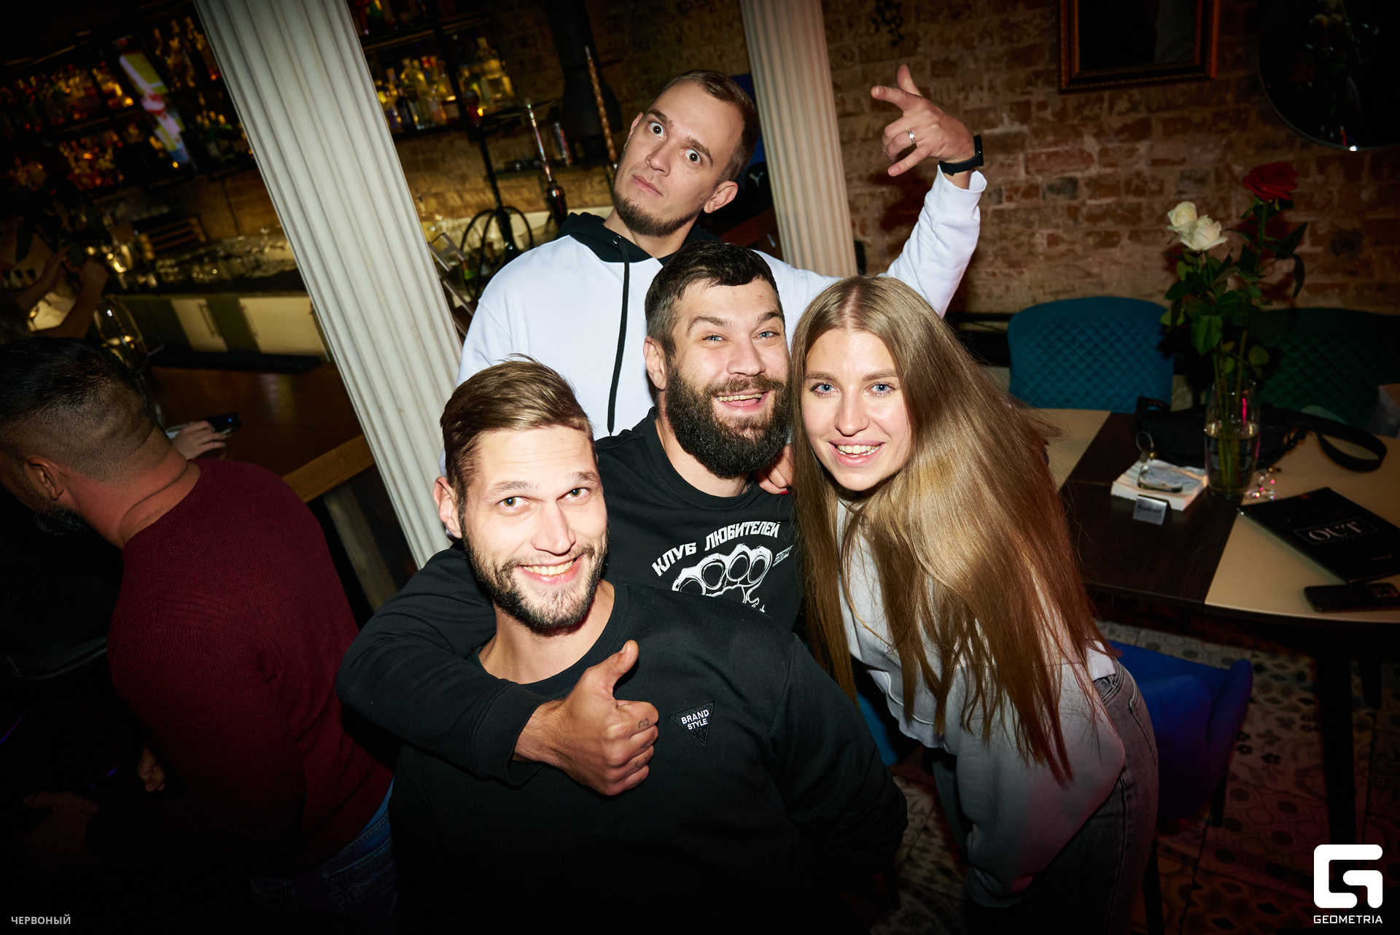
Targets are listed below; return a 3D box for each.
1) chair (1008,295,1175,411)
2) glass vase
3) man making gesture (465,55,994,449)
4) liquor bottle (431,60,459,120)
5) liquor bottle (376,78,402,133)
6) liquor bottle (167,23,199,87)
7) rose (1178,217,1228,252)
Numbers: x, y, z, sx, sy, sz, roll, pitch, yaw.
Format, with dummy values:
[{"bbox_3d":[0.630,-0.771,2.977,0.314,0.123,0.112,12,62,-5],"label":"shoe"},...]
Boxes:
[{"bbox_3d":[1.302,-0.068,3.158,0.540,0.830,0.580,3,30,30],"label":"chair"},{"bbox_3d":[1.194,-0.062,2.096,0.109,0.255,0.109,8,32,37],"label":"glass vase"},{"bbox_3d":[0.083,0.284,1.748,0.800,1.860,0.450,-9,26,-6],"label":"man making gesture"},{"bbox_3d":[-1.217,-1.804,4.459,0.083,0.275,0.080,8,32,37],"label":"liquor bottle"},{"bbox_3d":[-1.577,-1.838,4.742,0.077,0.265,0.077,8,32,37],"label":"liquor bottle"},{"bbox_3d":[-3.028,-2.418,5.477,0.070,0.335,0.070,8,32,37],"label":"liquor bottle"},{"bbox_3d":[1.041,-0.481,1.930,0.092,0.070,0.086,8,46,37],"label":"rose"}]

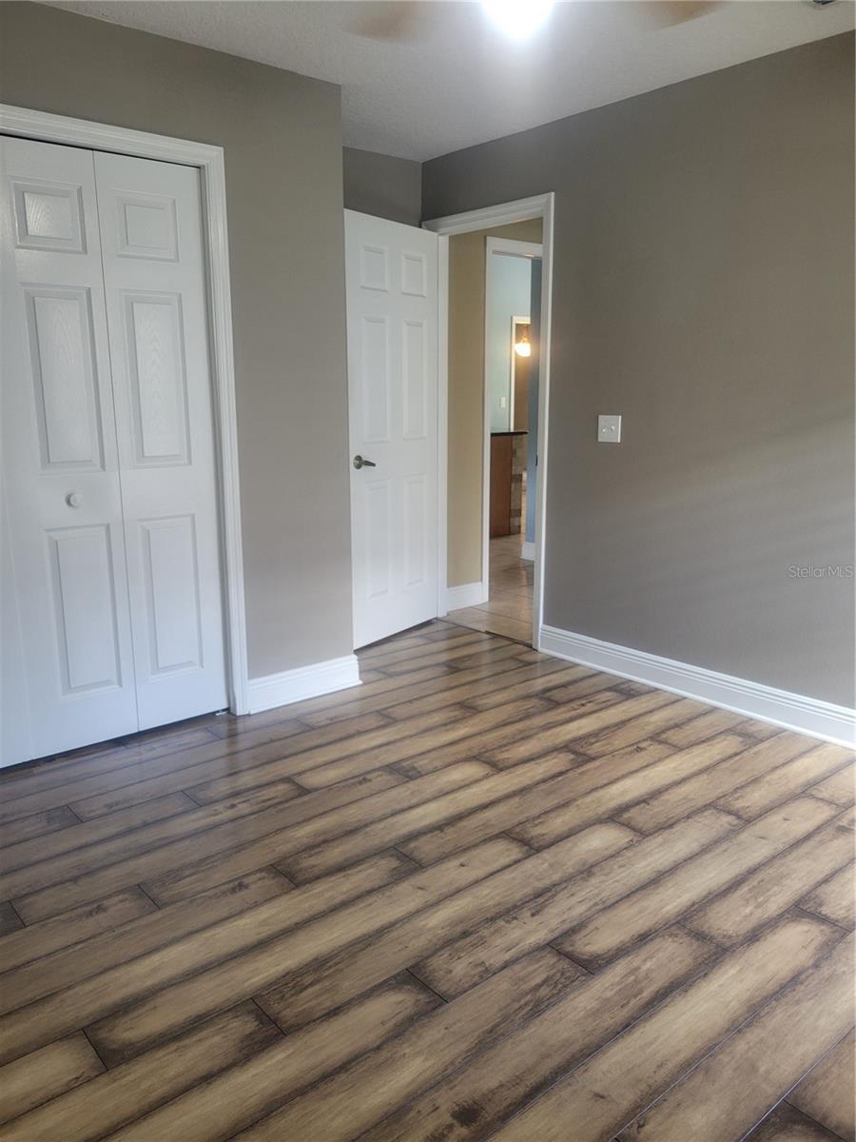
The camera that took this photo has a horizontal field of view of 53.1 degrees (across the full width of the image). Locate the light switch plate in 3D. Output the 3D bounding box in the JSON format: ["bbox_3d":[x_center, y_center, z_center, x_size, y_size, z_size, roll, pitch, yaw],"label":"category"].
[{"bbox_3d":[0.804,-0.628,3.795,0.010,0.117,0.117,-10,16,-40],"label":"light switch plate"}]

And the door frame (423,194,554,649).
[{"bbox_3d":[0.318,-0.728,4.433,0.130,2.121,0.898,-10,16,-40],"label":"door frame"}]

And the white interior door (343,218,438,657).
[{"bbox_3d":[-0.174,-0.671,4.328,0.040,2.041,0.754,8,14,33],"label":"white interior door"}]

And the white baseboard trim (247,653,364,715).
[{"bbox_3d":[-0.508,0.465,3.594,0.558,0.140,0.024,-10,16,-40],"label":"white baseboard trim"}]

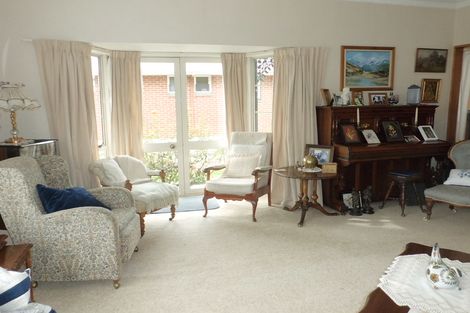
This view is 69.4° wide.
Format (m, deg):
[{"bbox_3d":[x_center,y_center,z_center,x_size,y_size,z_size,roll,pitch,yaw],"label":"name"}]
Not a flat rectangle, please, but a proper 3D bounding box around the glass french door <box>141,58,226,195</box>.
[{"bbox_3d":[-0.701,-0.391,4.758,1.379,1.940,0.069,-3,9,-15],"label":"glass french door"}]

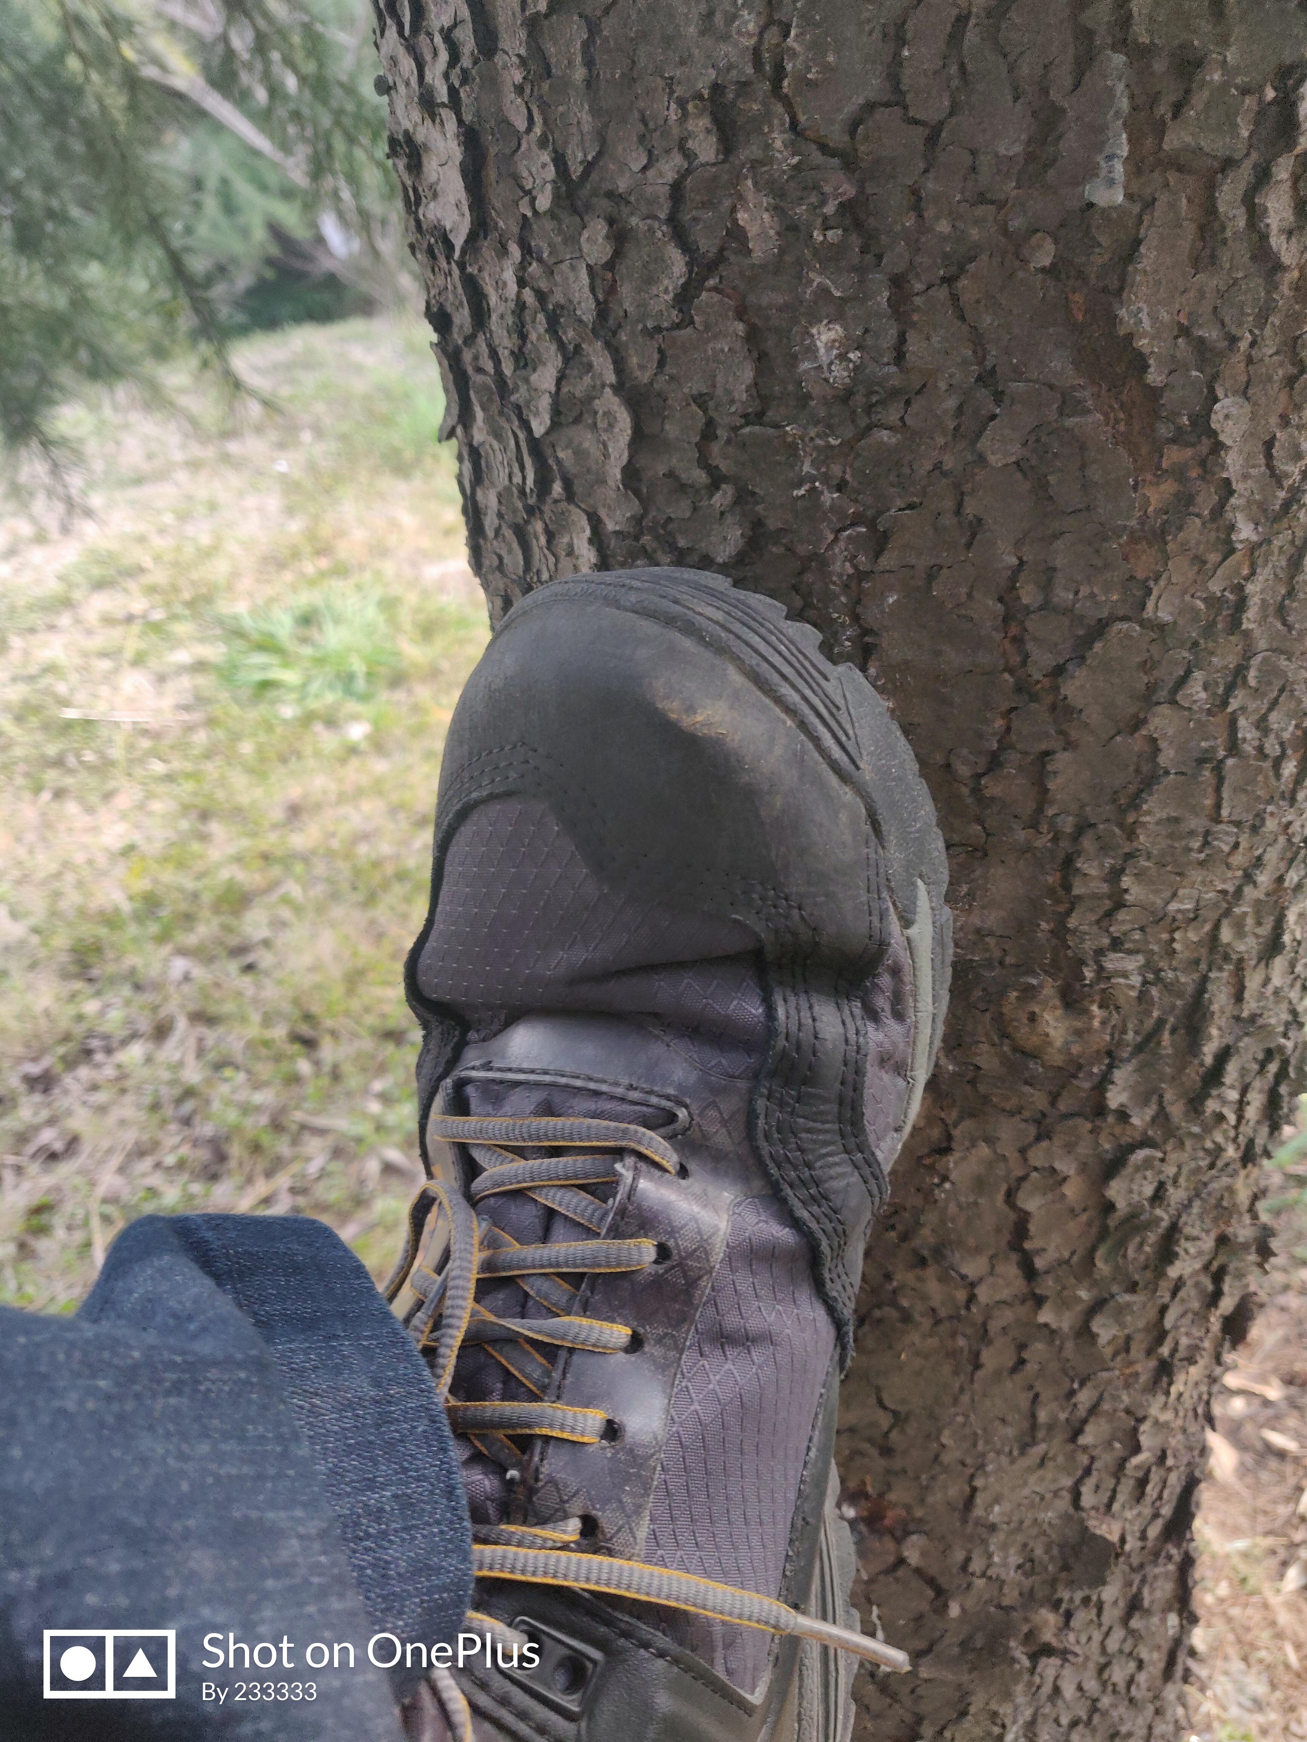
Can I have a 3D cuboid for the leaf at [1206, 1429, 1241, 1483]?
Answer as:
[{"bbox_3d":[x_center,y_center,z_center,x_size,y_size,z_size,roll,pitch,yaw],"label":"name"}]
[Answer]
[{"bbox_3d":[0.498,0.510,1.100,0.025,0.014,0.051,-9,32,-4],"label":"leaf"}]

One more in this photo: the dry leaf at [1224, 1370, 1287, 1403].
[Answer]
[{"bbox_3d":[0.551,0.470,1.155,0.051,0.014,0.023,11,36,25],"label":"dry leaf"}]

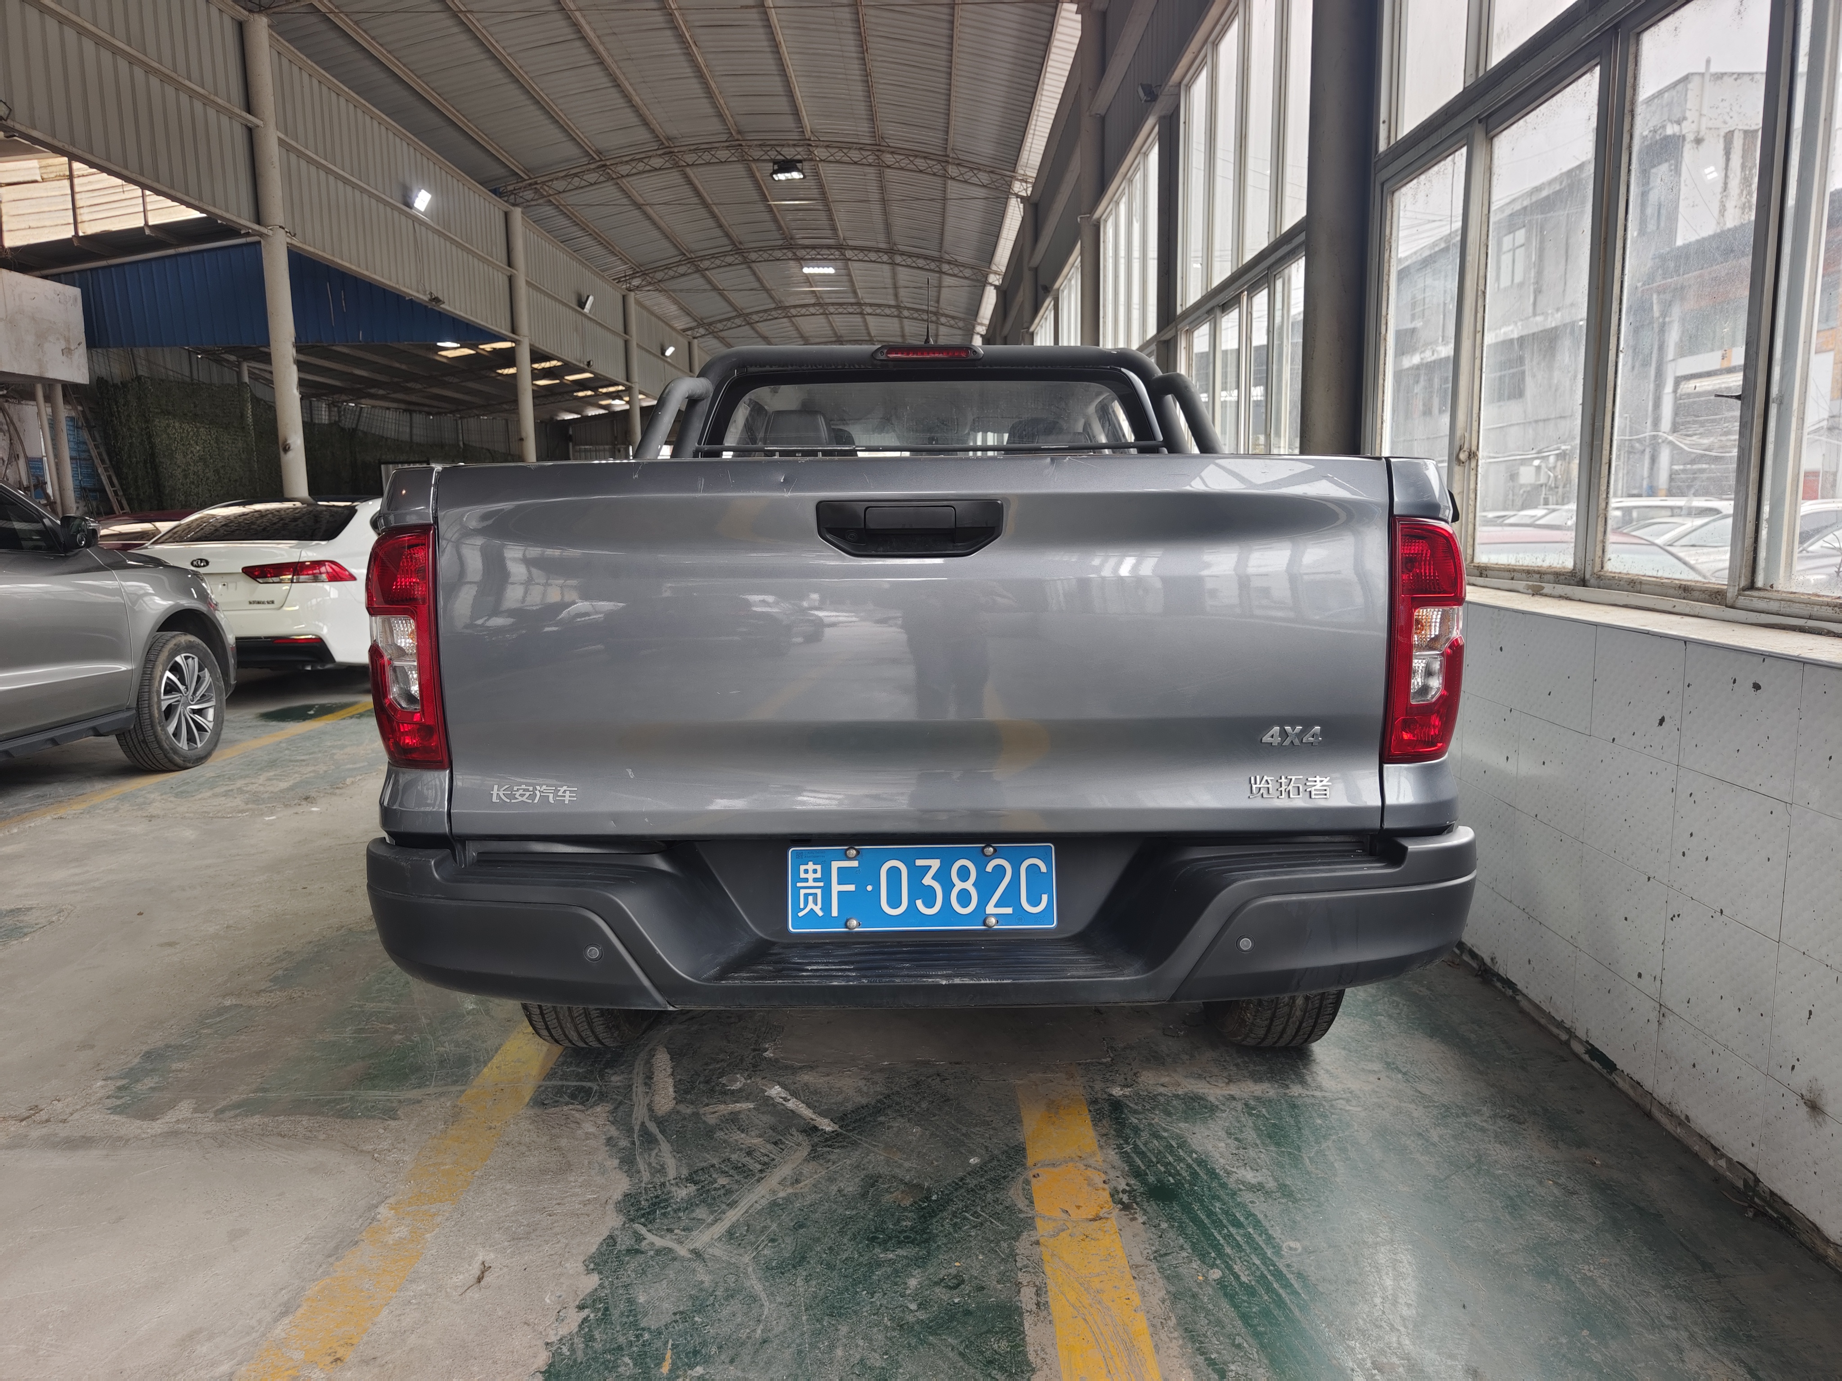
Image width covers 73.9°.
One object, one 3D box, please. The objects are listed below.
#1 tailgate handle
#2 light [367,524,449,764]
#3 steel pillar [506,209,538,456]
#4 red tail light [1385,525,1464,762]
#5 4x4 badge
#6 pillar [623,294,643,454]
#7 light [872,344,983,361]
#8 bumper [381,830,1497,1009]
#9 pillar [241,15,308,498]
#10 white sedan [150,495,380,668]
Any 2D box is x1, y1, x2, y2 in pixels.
[{"bbox_3d":[-0.017,-0.258,1.948,0.293,0.091,0.050,-1,8,2],"label":"tailgate handle"},{"bbox_3d":[-0.843,-0.075,2.044,0.154,0.394,0.170,-1,8,2],"label":"light"},{"bbox_3d":[-6.378,-4.585,19.809,0.225,6.060,0.225,-1,8,0],"label":"steel pillar"},{"bbox_3d":[0.825,-0.086,2.037,0.154,0.397,0.170,-1,8,2],"label":"red tail light"},{"bbox_3d":[0.600,0.073,1.977,0.099,0.034,0.008,-1,8,2],"label":"4x4 badge"},{"bbox_3d":[-6.355,-5.694,27.328,0.225,6.060,0.225,-1,8,0],"label":"pillar"},{"bbox_3d":[0.019,-0.886,3.215,0.290,0.041,0.040,-1,8,2],"label":"light"},{"bbox_3d":[-0.003,0.357,2.044,1.880,0.220,0.400,-1,8,2],"label":"bumper"},{"bbox_3d":[-6.402,-3.477,12.291,0.225,6.060,0.225,-1,8,0],"label":"pillar"},{"bbox_3d":[-4.684,-0.883,10.306,1.790,1.460,4.620,-1,8,0],"label":"white sedan"}]

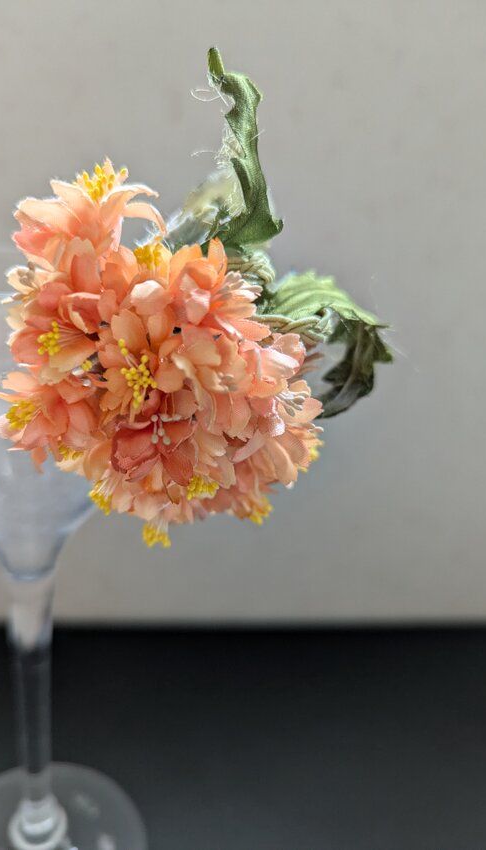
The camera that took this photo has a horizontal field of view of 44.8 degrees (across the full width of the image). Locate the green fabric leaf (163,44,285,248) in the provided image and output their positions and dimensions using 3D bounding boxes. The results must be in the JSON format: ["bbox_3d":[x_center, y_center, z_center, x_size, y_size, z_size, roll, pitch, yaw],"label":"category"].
[{"bbox_3d":[-0.006,-0.082,0.178,0.035,0.060,0.030,2,10,0],"label":"green fabric leaf"}]

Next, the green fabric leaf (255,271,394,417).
[{"bbox_3d":[0.024,-0.024,0.175,0.040,0.043,0.034,-1,10,-17],"label":"green fabric leaf"}]

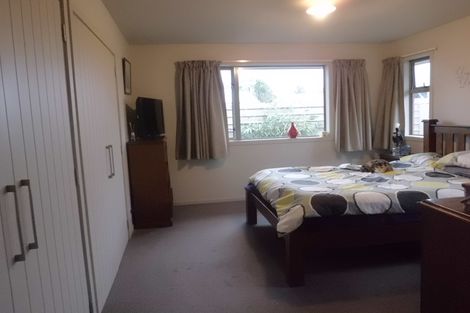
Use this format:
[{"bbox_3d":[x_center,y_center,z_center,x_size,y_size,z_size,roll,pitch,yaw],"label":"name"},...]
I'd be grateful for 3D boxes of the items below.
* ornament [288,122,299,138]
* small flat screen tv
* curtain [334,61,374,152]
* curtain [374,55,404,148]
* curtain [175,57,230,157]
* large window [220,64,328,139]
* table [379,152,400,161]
[{"bbox_3d":[0.929,-0.406,5.403,0.145,0.260,0.120,-4,7,-10],"label":"ornament"},{"bbox_3d":[-1.093,-0.497,4.410,0.100,0.510,0.630,-1,7,13],"label":"small flat screen tv"},{"bbox_3d":[1.887,-0.800,5.388,0.650,1.430,0.150,-4,7,-10],"label":"curtain"},{"bbox_3d":[2.370,-0.800,5.209,0.150,1.410,0.530,-4,7,-10],"label":"curtain"},{"bbox_3d":[-0.500,-0.672,4.966,0.740,1.420,0.160,-4,7,-10],"label":"curtain"},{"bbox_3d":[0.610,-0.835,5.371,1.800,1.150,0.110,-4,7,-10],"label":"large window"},{"bbox_3d":[2.400,0.314,4.844,0.420,0.650,0.480,-4,7,-10],"label":"table"}]

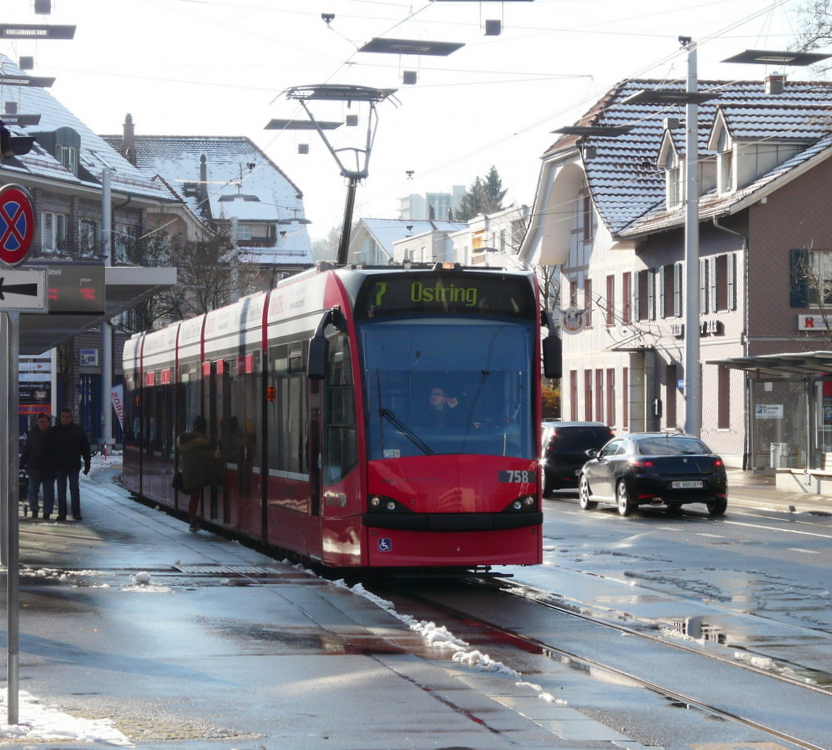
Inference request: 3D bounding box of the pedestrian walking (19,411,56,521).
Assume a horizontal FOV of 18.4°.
[{"bbox_3d":[-5.940,1.426,40.400,0.600,1.670,0.400,0,-1,-6],"label":"pedestrian walking"}]

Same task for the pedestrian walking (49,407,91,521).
[{"bbox_3d":[-5.402,1.392,40.200,0.620,1.770,0.400,0,-1,-6],"label":"pedestrian walking"}]

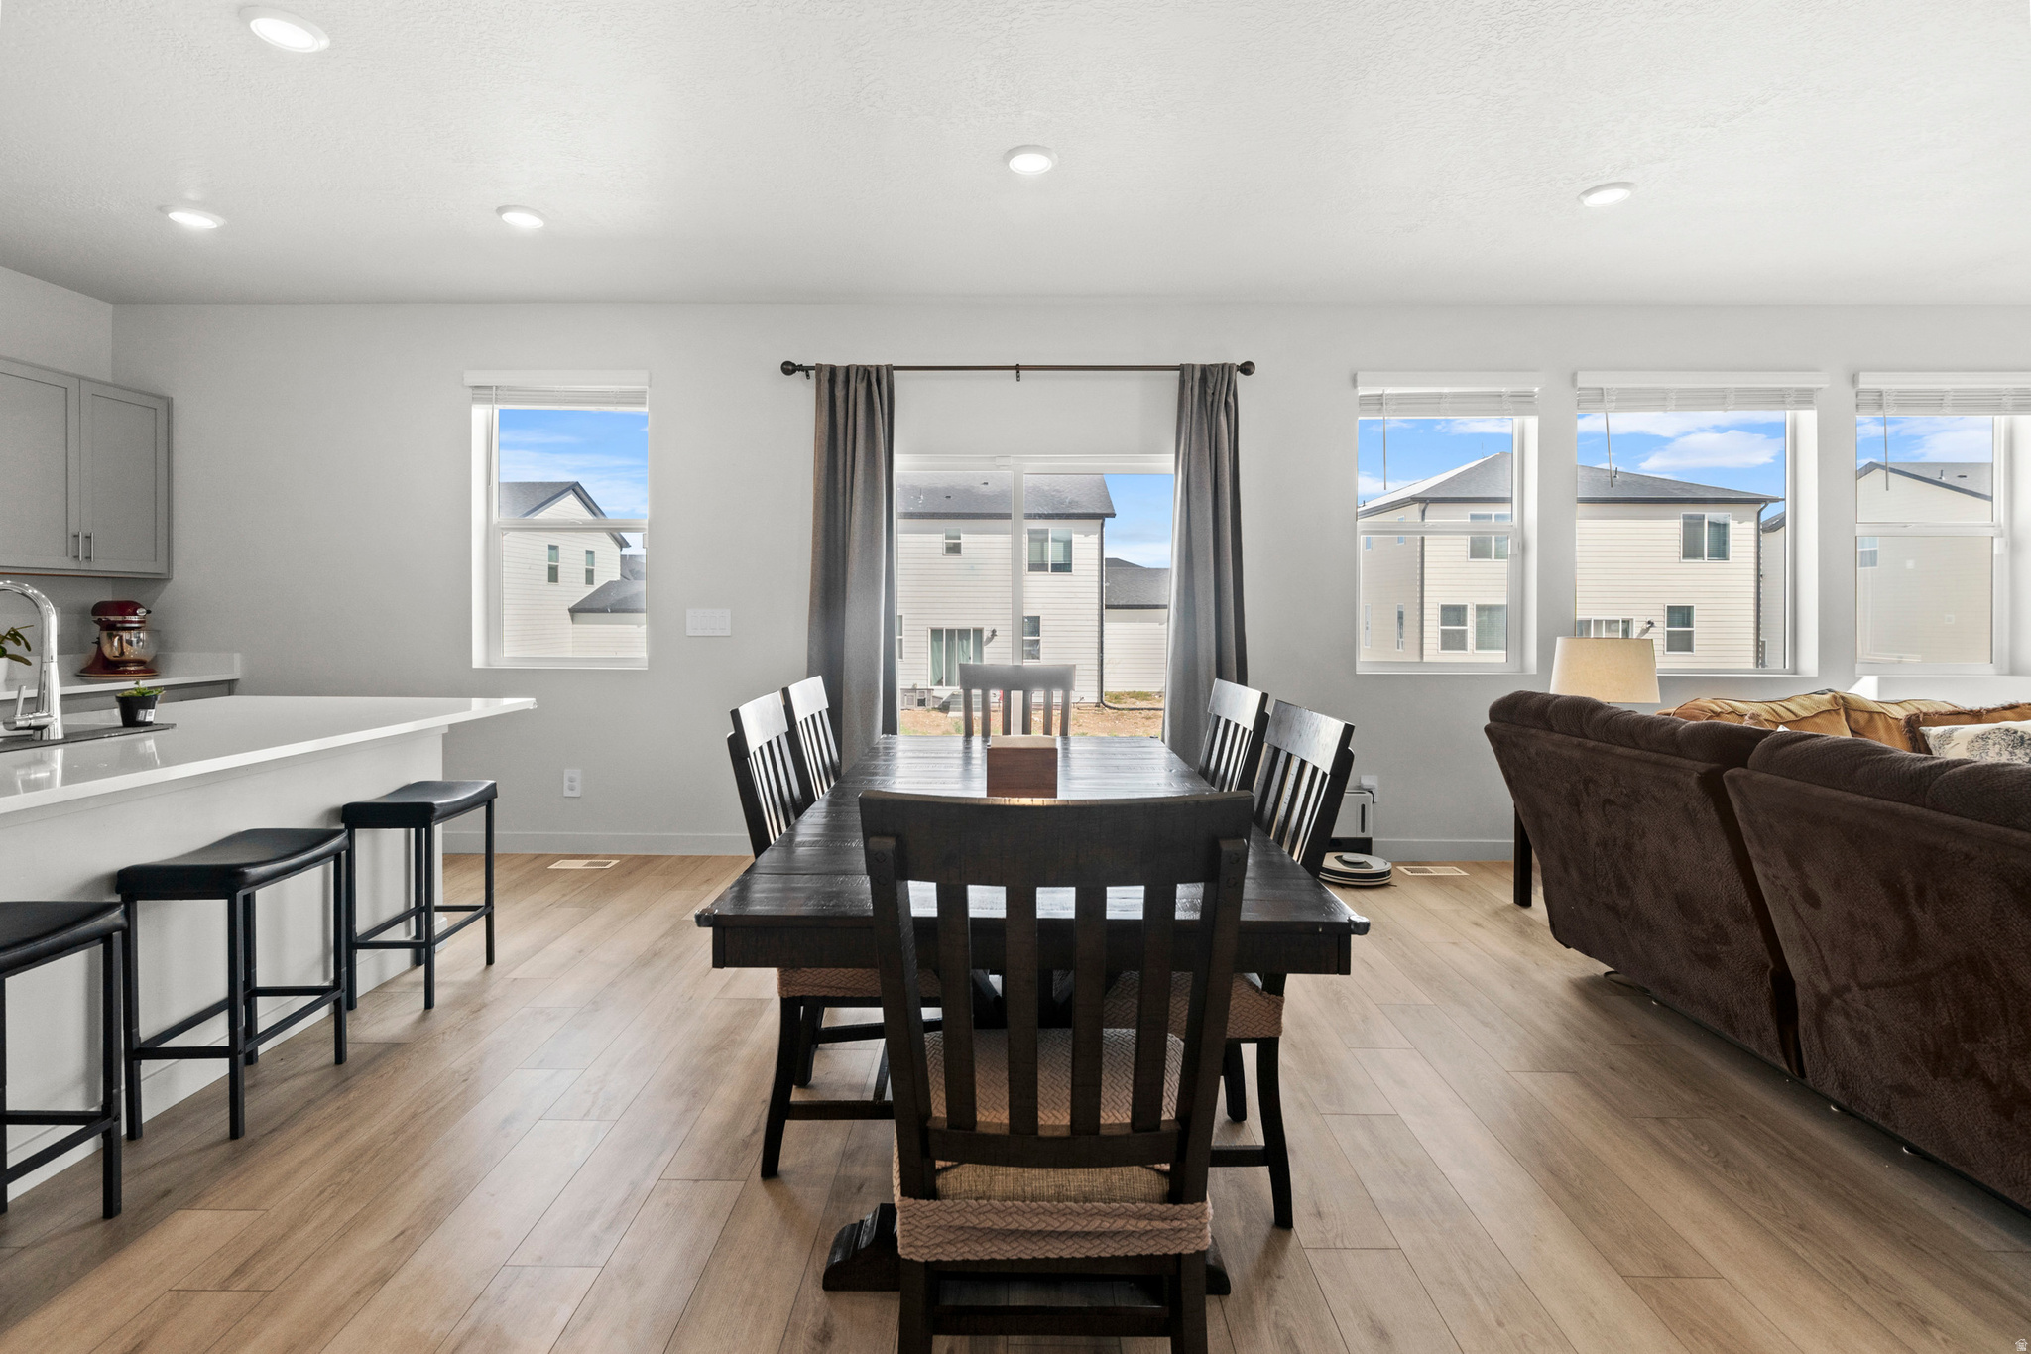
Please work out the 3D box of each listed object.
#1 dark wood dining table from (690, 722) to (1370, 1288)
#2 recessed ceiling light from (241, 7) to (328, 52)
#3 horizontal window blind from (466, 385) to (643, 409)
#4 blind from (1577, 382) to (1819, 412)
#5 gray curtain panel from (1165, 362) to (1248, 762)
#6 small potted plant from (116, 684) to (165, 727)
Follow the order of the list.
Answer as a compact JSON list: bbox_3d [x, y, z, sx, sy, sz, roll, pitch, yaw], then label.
[{"bbox_3d":[0.024,0.678,2.412,1.030,0.760,2.000,0,4,0],"label":"dark wood dining table"},{"bbox_3d":[-1.931,-1.703,2.389,0.184,0.024,0.184,0,4,0],"label":"recessed ceiling light"},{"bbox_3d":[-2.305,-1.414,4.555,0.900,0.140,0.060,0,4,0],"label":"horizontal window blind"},{"bbox_3d":[3.395,-1.395,4.490,1.215,0.160,0.075,0,2,0],"label":"blind"},{"bbox_3d":[0.925,-0.305,4.380,0.420,2.400,0.130,0,2,0],"label":"gray curtain panel"},{"bbox_3d":[-2.446,0.080,2.520,0.097,0.118,0.097,0,4,0],"label":"small potted plant"}]

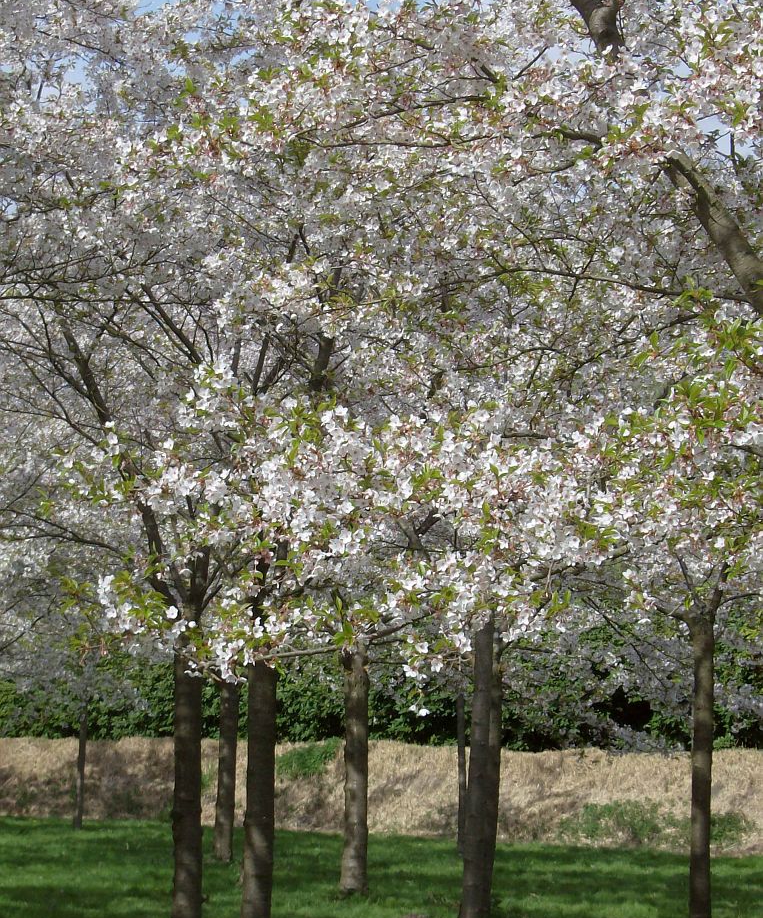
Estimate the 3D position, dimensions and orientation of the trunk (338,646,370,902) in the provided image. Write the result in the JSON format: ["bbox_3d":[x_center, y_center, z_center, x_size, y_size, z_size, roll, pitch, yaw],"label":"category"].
[{"bbox_3d":[-0.205,2.535,26.454,0.223,2.094,0.223,1,-4,0],"label":"trunk"}]

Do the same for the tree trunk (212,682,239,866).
[{"bbox_3d":[-1.517,3.002,31.206,0.200,1.827,0.200,1,-4,0],"label":"tree trunk"}]

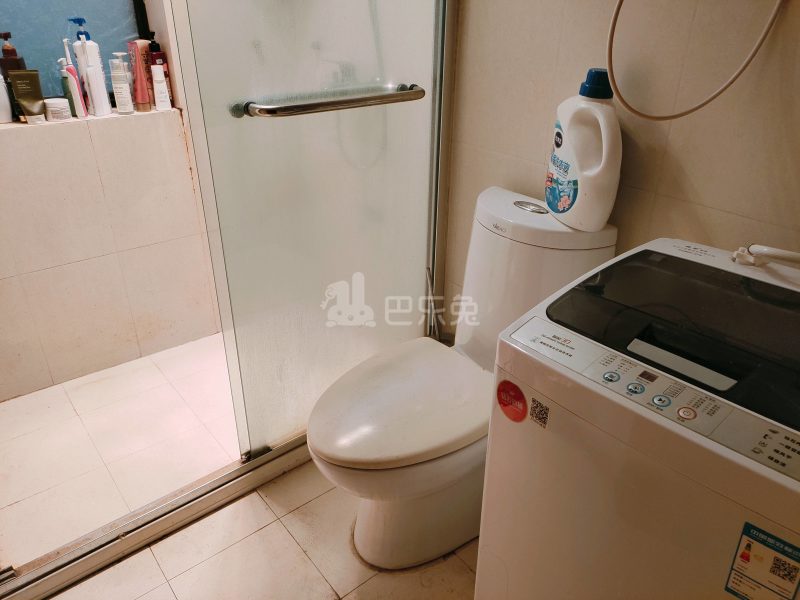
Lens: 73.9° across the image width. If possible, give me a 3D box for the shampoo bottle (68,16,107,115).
[{"bbox_3d":[-1.022,-0.778,1.767,0.065,0.277,0.082,20,32,35],"label":"shampoo bottle"}]

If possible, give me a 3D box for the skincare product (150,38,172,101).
[{"bbox_3d":[-0.884,-0.832,1.946,0.066,0.245,0.055,-20,32,-36],"label":"skincare product"}]

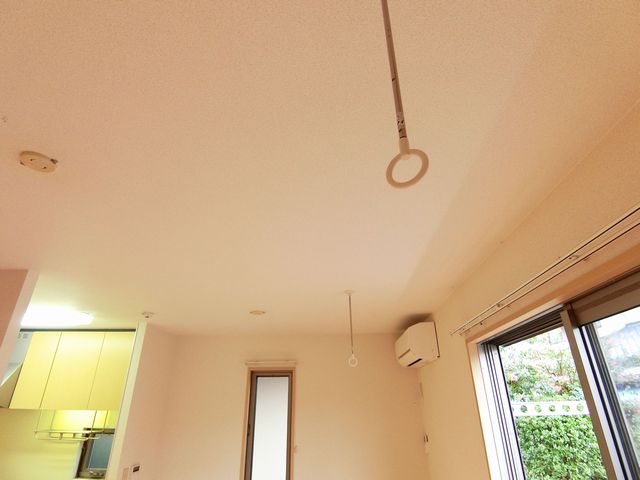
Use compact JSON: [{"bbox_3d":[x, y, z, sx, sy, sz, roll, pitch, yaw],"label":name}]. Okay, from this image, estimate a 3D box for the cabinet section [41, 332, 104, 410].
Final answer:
[{"bbox_3d":[-2.361,1.325,3.563,0.465,0.691,0.370,-2,-24,4],"label":"cabinet section"}]

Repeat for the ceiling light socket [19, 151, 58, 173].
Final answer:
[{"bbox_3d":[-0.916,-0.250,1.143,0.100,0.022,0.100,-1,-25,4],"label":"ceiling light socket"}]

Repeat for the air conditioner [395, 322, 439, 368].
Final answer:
[{"bbox_3d":[0.892,1.003,3.291,0.225,0.293,0.797,-1,-25,4],"label":"air conditioner"}]

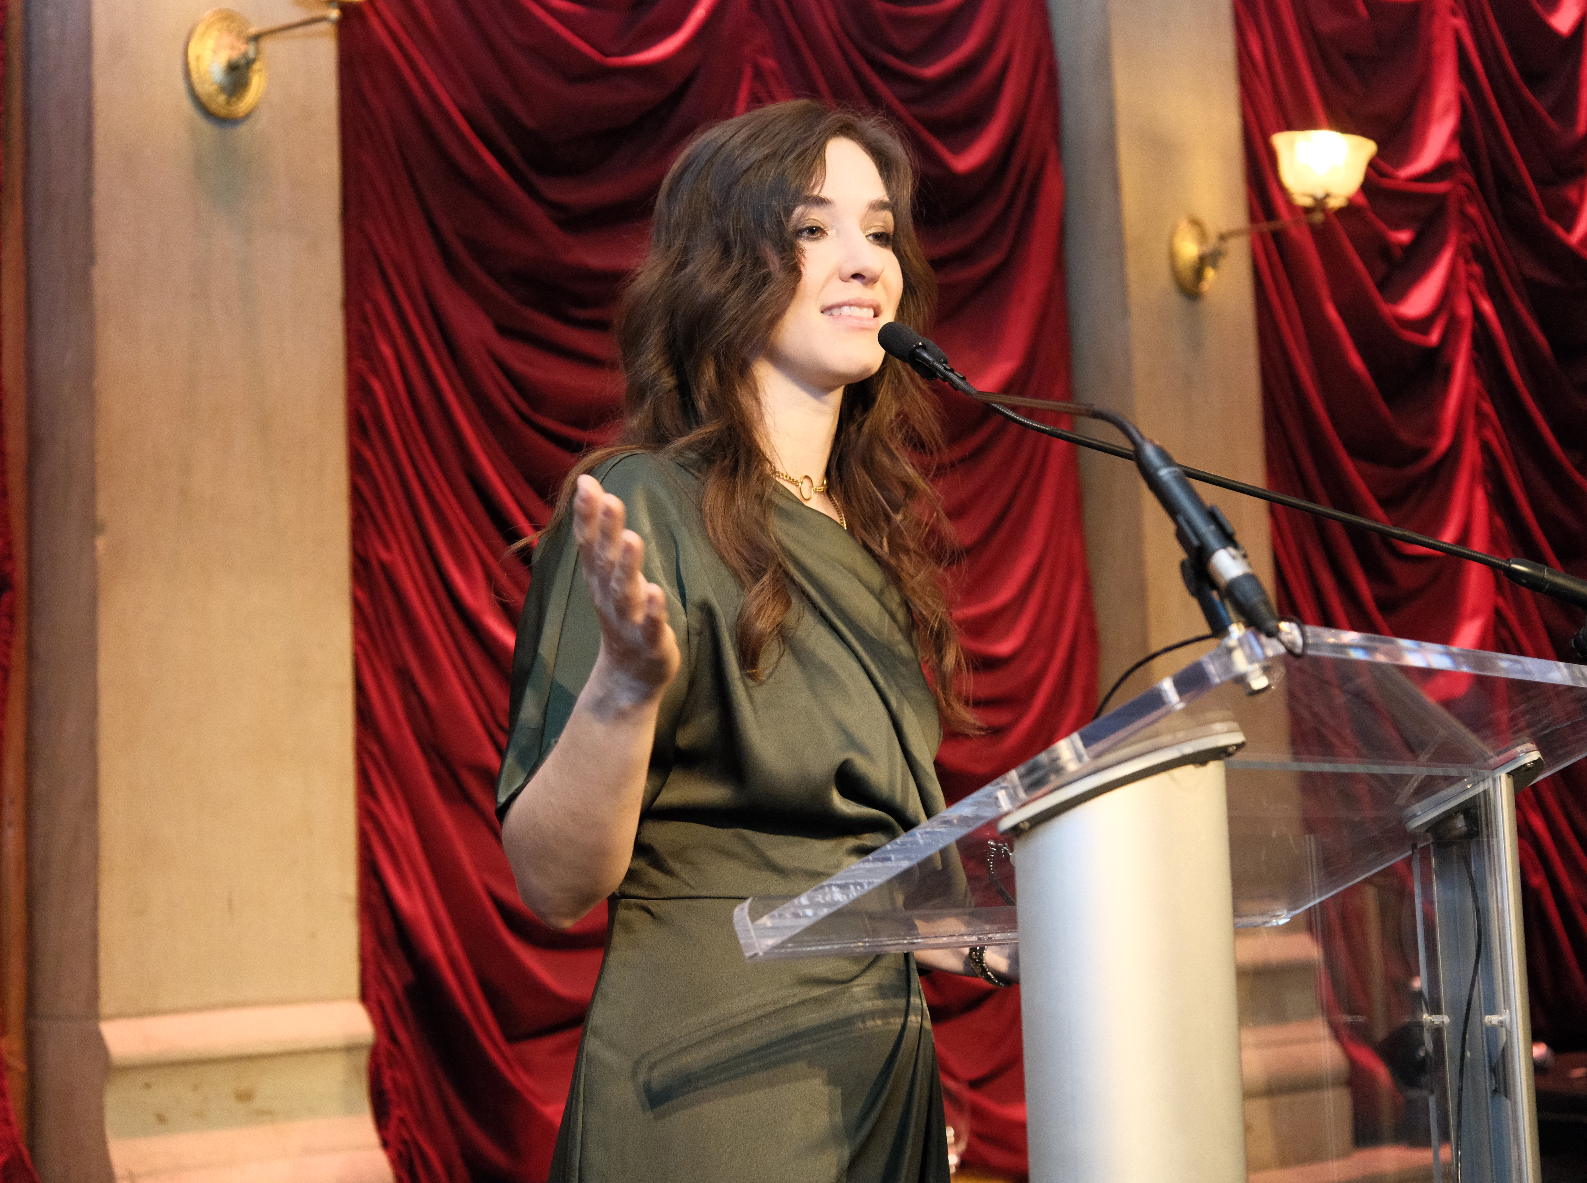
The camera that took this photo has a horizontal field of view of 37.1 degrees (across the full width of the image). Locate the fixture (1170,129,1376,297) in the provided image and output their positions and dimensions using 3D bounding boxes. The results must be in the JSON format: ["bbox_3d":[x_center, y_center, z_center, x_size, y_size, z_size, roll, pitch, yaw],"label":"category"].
[{"bbox_3d":[0.862,-0.672,4.198,0.180,0.225,0.380,3,-9,-39],"label":"fixture"}]

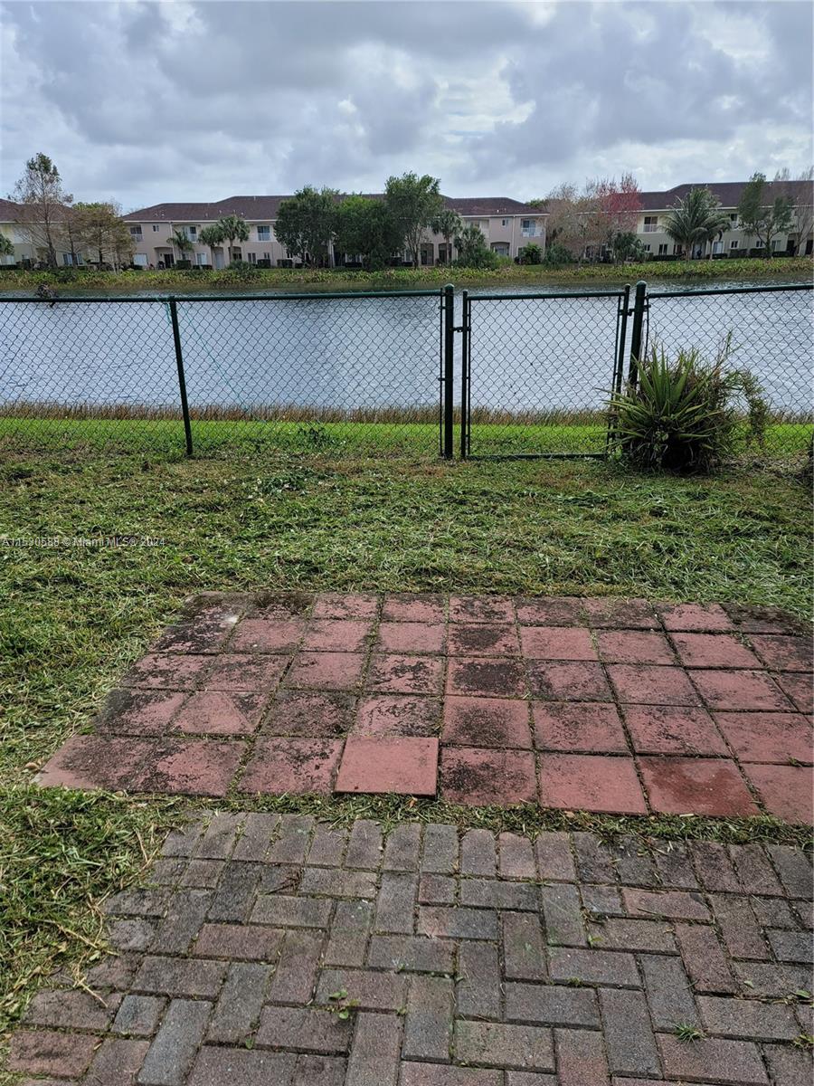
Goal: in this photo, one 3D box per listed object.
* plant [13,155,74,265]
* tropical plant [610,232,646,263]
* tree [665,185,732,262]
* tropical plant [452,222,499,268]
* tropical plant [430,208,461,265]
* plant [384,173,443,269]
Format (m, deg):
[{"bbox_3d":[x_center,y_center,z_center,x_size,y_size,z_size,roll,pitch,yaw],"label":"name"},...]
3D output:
[{"bbox_3d":[-36.674,-33.279,78.814,6.180,10.780,5.570,-9,22,-22],"label":"plant"},{"bbox_3d":[22.977,-30.626,81.450,3.760,3.080,3.380,5,21,14],"label":"tropical plant"},{"bbox_3d":[29.823,-32.754,80.664,7.070,7.090,6.370,6,22,18],"label":"tree"},{"bbox_3d":[7.227,-31.377,82.972,4.790,4.570,4.310,1,21,5],"label":"tropical plant"},{"bbox_3d":[4.391,-34.087,87.501,3.430,5.930,3.430,1,21,3],"label":"tropical plant"},{"bbox_3d":[0.729,-34.590,84.218,6.410,9.440,6.410,0,20,1],"label":"plant"}]

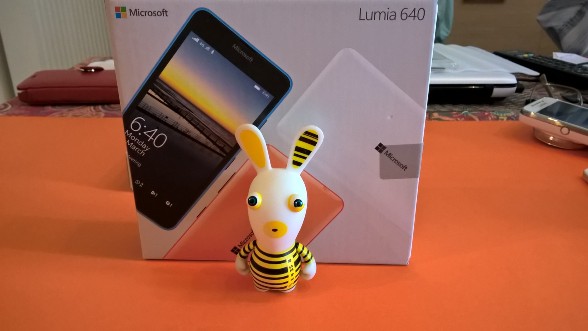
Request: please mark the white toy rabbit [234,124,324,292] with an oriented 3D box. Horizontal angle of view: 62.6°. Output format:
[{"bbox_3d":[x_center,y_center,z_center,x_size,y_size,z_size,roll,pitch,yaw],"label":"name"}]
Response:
[{"bbox_3d":[-0.008,0.022,0.253,0.045,0.092,0.033,3,23,6],"label":"white toy rabbit"}]

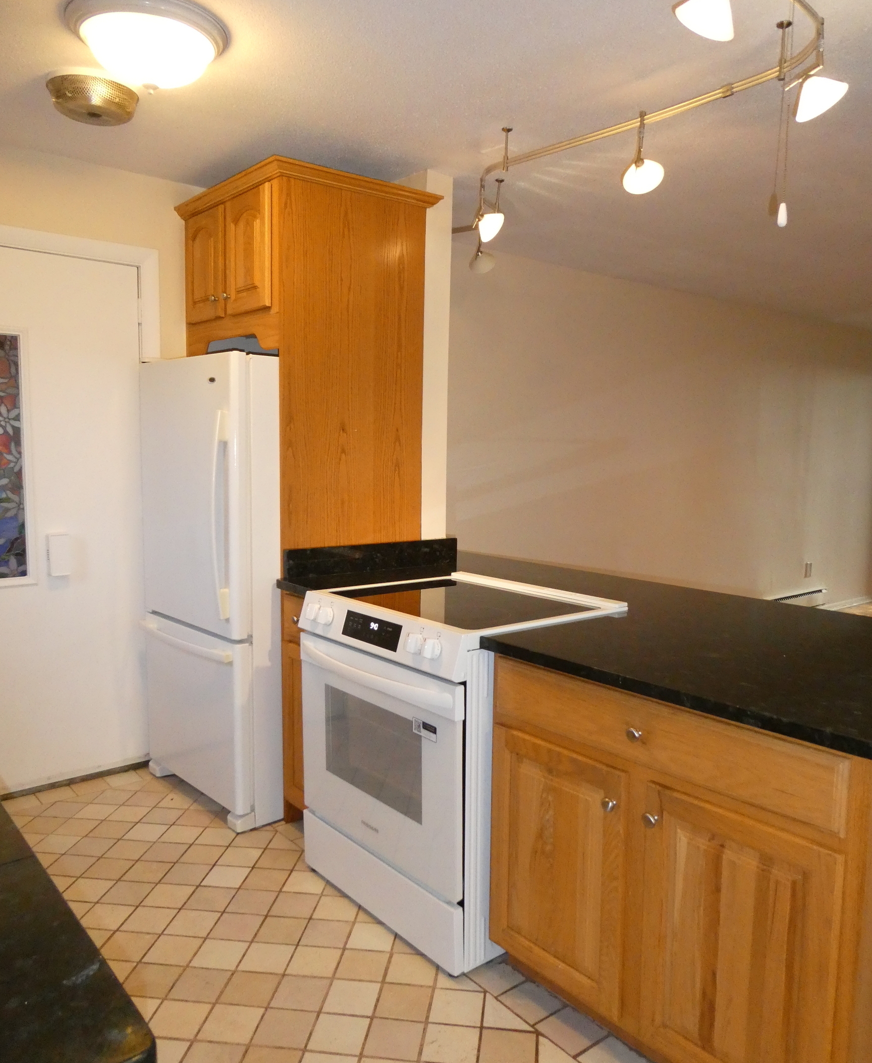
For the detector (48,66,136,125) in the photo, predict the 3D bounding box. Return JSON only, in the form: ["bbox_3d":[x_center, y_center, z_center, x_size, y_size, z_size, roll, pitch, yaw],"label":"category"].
[{"bbox_3d":[-1.059,-1.330,2.489,0.266,0.085,0.266,-4,7,-39],"label":"detector"}]

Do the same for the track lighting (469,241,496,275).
[{"bbox_3d":[0.204,-1.204,3.549,0.121,0.149,0.124,2,5,15],"label":"track lighting"}]

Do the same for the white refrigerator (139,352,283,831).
[{"bbox_3d":[-0.681,0.187,3.332,0.815,1.705,0.736,-4,7,-43],"label":"white refrigerator"}]

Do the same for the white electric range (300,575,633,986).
[{"bbox_3d":[0.042,0.662,2.493,0.691,0.934,0.770,-4,7,-39],"label":"white electric range"}]

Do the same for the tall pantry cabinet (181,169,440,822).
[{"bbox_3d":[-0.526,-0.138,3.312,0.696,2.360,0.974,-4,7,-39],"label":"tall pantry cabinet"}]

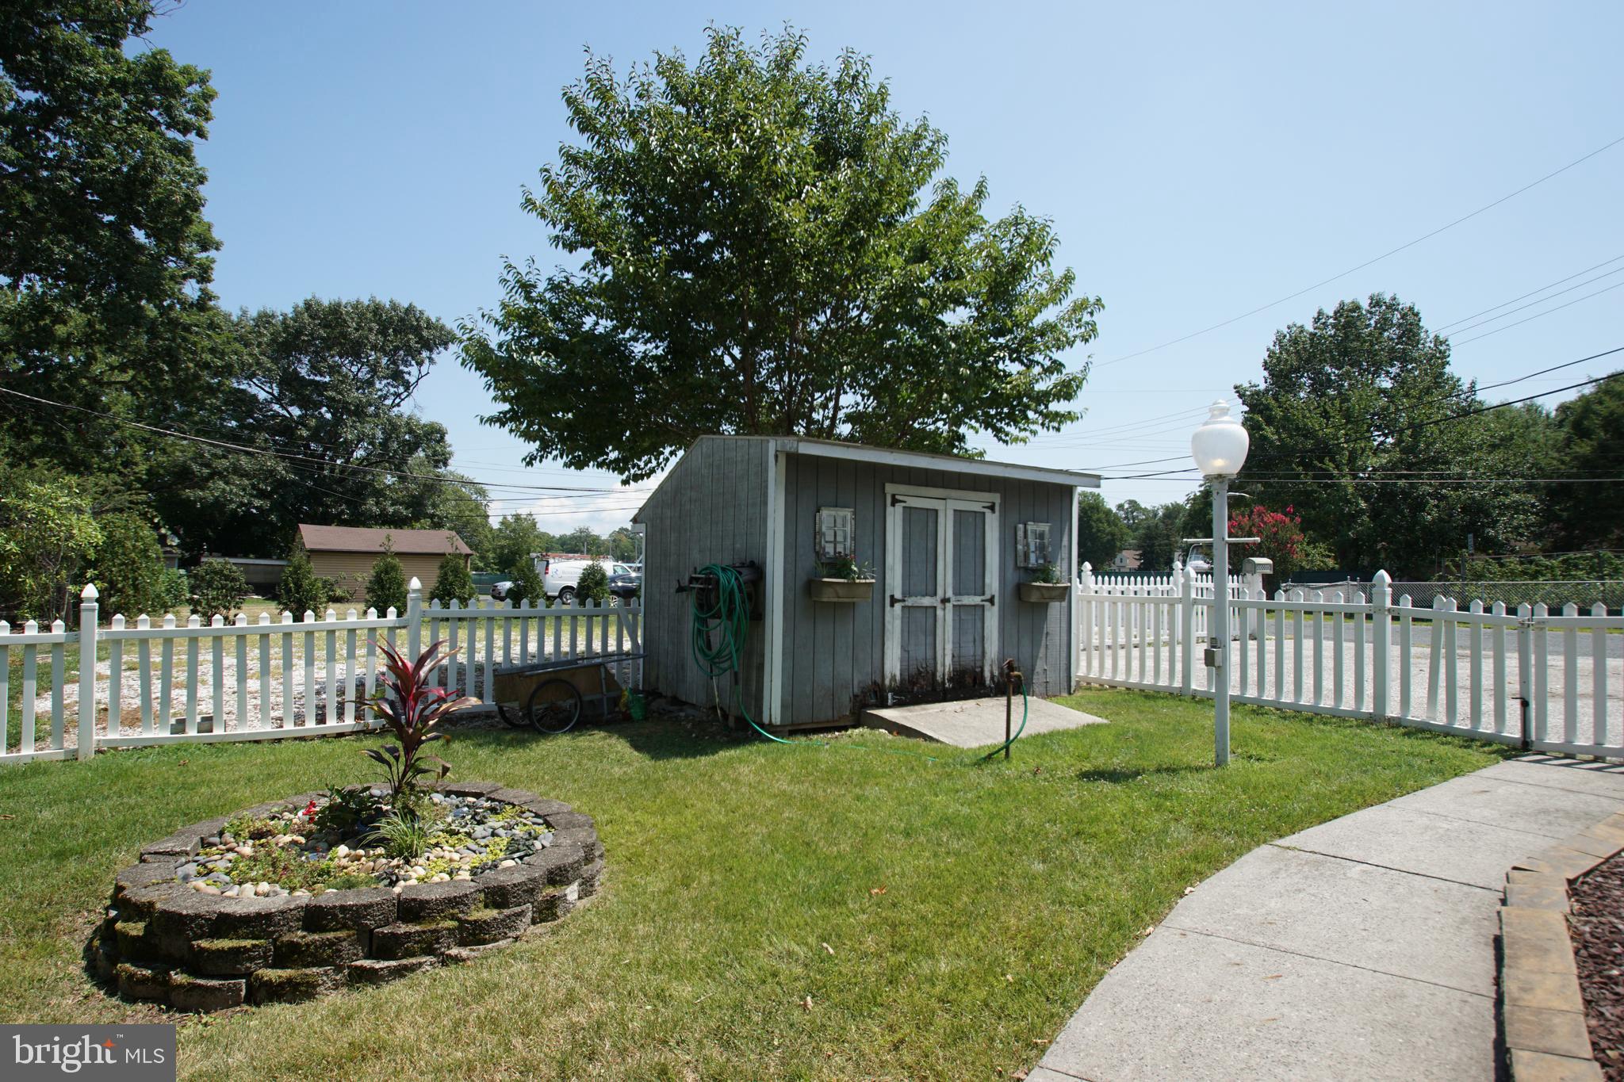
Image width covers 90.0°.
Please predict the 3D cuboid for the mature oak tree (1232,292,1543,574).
[{"bbox_3d":[21.800,-3.600,31.500,10.200,12.000,9.800,0,-1,0],"label":"mature oak tree"}]

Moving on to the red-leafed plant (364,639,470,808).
[{"bbox_3d":[-1.745,0.810,3.600,0.470,0.750,0.470,0,-1,0],"label":"red-leafed plant"}]

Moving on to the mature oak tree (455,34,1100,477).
[{"bbox_3d":[-0.350,-2.700,11.300,8.500,8.800,8.200,0,-1,0],"label":"mature oak tree"}]

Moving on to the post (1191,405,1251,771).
[{"bbox_3d":[2.670,0.275,5.300,0.400,2.380,0.400,0,-1,0],"label":"post"}]

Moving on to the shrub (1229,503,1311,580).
[{"bbox_3d":[13.500,0.600,24.000,2.500,3.200,2.400,0,-1,0],"label":"shrub"}]

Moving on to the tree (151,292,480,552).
[{"bbox_3d":[-28.000,-5.300,47.000,16.500,17.800,15.000,0,-1,0],"label":"tree"}]

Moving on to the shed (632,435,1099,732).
[{"bbox_3d":[0.559,0.360,8.393,3.850,2.500,2.720,1,-1,-35],"label":"shed"}]

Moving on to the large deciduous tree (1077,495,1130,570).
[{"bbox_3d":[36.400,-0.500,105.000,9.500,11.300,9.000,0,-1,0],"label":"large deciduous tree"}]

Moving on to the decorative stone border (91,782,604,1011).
[{"bbox_3d":[-1.720,1.310,3.240,1.740,0.280,1.740,0,-1,0],"label":"decorative stone border"}]

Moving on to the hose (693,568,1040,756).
[{"bbox_3d":[0.240,0.840,6.000,2.600,1.330,0.500,0,-1,24],"label":"hose"}]

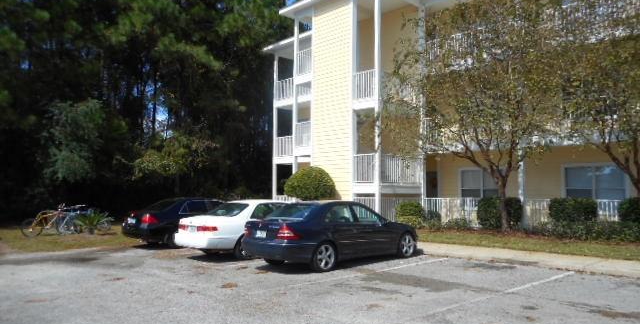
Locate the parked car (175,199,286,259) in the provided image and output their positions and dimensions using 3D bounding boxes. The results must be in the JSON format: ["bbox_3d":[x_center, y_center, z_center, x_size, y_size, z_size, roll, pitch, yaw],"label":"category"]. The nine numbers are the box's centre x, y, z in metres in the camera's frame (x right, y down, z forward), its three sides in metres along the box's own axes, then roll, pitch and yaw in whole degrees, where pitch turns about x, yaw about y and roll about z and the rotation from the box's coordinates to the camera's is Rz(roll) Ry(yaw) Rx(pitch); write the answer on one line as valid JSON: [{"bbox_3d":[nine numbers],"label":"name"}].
[{"bbox_3d":[-1.530,1.785,12.850,1.780,1.420,4.760,-3,-5,45],"label":"parked car"}]

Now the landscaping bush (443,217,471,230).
[{"bbox_3d":[5.170,2.330,17.500,1.060,0.540,0.900,-1,-4,16],"label":"landscaping bush"}]

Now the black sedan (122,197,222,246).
[{"bbox_3d":[-3.840,1.885,15.000,4.780,1.450,1.800,4,-5,-44],"label":"black sedan"}]

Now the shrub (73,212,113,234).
[{"bbox_3d":[-8.240,2.200,16.800,1.320,0.870,1.250,2,-4,-26],"label":"shrub"}]

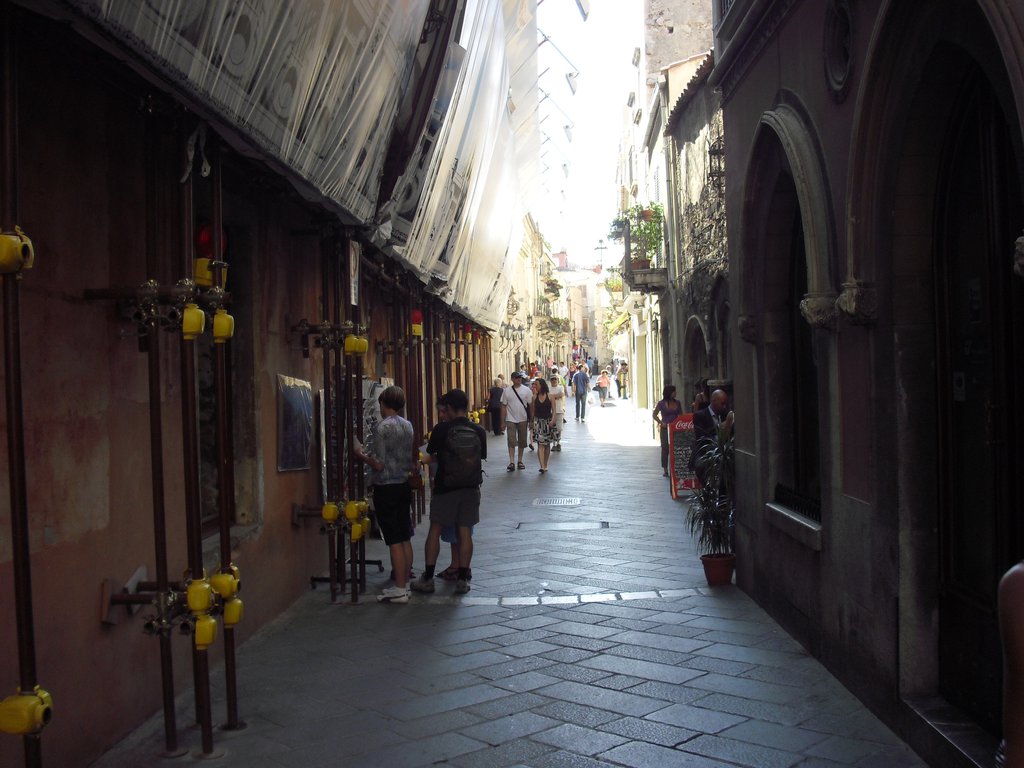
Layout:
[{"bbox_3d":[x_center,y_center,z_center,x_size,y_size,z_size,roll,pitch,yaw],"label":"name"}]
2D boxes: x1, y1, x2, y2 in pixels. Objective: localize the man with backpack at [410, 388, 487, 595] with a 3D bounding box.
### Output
[{"bbox_3d":[-0.534,0.899,9.450,0.520,1.705,0.520,-1,1,-22],"label":"man with backpack"}]

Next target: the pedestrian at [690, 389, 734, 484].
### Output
[{"bbox_3d":[2.312,0.864,12.900,0.460,1.613,0.500,-1,1,30],"label":"pedestrian"}]

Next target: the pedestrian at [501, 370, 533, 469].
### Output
[{"bbox_3d":[0.079,0.651,19.750,0.560,1.740,0.400,-1,1,0],"label":"pedestrian"}]

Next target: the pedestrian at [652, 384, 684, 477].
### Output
[{"bbox_3d":[2.645,0.791,19.000,0.500,1.540,0.300,-2,1,-9],"label":"pedestrian"}]

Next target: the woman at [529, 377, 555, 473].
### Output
[{"bbox_3d":[0.514,0.720,19.600,0.460,1.649,0.380,-1,1,7],"label":"woman"}]

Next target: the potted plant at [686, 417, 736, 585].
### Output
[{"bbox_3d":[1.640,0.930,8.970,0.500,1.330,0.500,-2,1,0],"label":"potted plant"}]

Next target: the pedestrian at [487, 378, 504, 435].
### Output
[{"bbox_3d":[-0.424,0.607,29.800,0.470,1.533,0.370,-1,1,-21],"label":"pedestrian"}]

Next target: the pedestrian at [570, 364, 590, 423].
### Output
[{"bbox_3d":[2.157,0.293,35.400,0.520,1.800,0.340,-2,1,2],"label":"pedestrian"}]

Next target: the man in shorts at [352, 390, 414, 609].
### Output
[{"bbox_3d":[-1.025,0.873,9.000,0.450,1.706,0.440,0,1,44],"label":"man in shorts"}]

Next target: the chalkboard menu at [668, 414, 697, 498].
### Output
[{"bbox_3d":[2.351,0.971,14.850,0.520,1.120,0.550,-2,1,0],"label":"chalkboard menu"}]

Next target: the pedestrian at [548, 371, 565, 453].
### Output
[{"bbox_3d":[0.962,0.627,24.300,0.500,1.670,0.320,-2,1,3],"label":"pedestrian"}]

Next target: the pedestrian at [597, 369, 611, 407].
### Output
[{"bbox_3d":[3.994,0.217,48.800,0.520,1.640,0.360,-2,1,7],"label":"pedestrian"}]

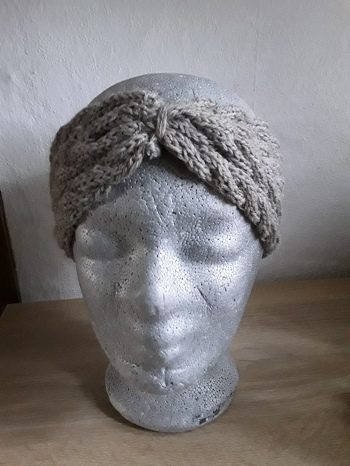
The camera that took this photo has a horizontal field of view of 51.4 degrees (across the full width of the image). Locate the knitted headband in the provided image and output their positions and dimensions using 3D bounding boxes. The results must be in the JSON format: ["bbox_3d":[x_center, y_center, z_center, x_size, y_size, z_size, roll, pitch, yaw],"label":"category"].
[{"bbox_3d":[-0.007,-0.039,0.303,0.182,0.148,0.196,2,21,7],"label":"knitted headband"}]

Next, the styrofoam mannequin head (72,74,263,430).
[{"bbox_3d":[-0.004,0.018,0.314,0.155,0.283,0.200,2,21,7],"label":"styrofoam mannequin head"}]

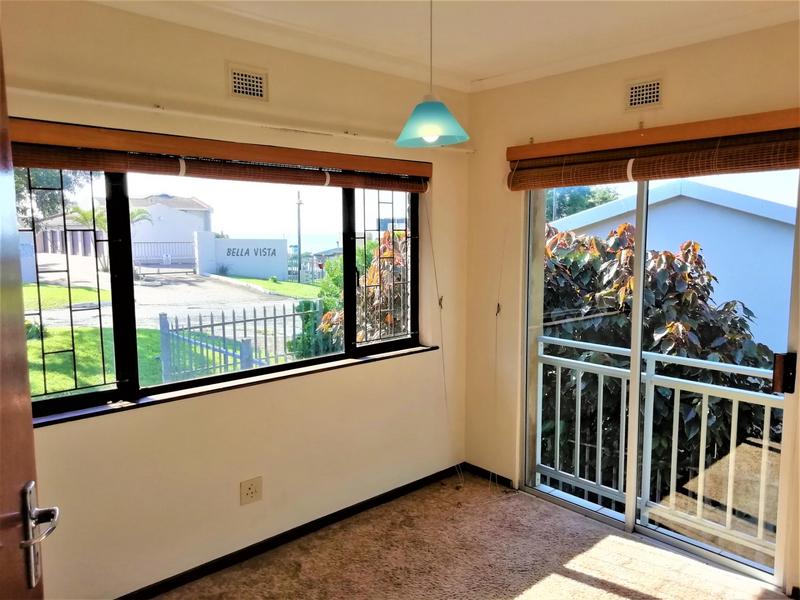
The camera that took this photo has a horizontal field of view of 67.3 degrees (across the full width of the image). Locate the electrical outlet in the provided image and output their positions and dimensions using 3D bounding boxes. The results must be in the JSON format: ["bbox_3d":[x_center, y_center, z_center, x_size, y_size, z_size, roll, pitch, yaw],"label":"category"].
[{"bbox_3d":[-0.749,0.963,3.029,0.123,0.119,0.014,-6,9,-42],"label":"electrical outlet"}]

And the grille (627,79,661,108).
[{"bbox_3d":[1.243,-1.044,3.052,0.020,0.120,0.178,-6,9,-42],"label":"grille"}]

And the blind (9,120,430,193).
[{"bbox_3d":[-0.696,-0.669,2.960,2.375,0.185,0.090,-6,9,-42],"label":"blind"}]

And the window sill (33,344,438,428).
[{"bbox_3d":[-0.676,0.411,3.111,2.380,0.025,0.140,-6,9,-42],"label":"window sill"}]

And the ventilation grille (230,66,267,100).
[{"bbox_3d":[-0.718,-1.022,2.847,0.183,0.123,0.020,-6,9,-42],"label":"ventilation grille"}]

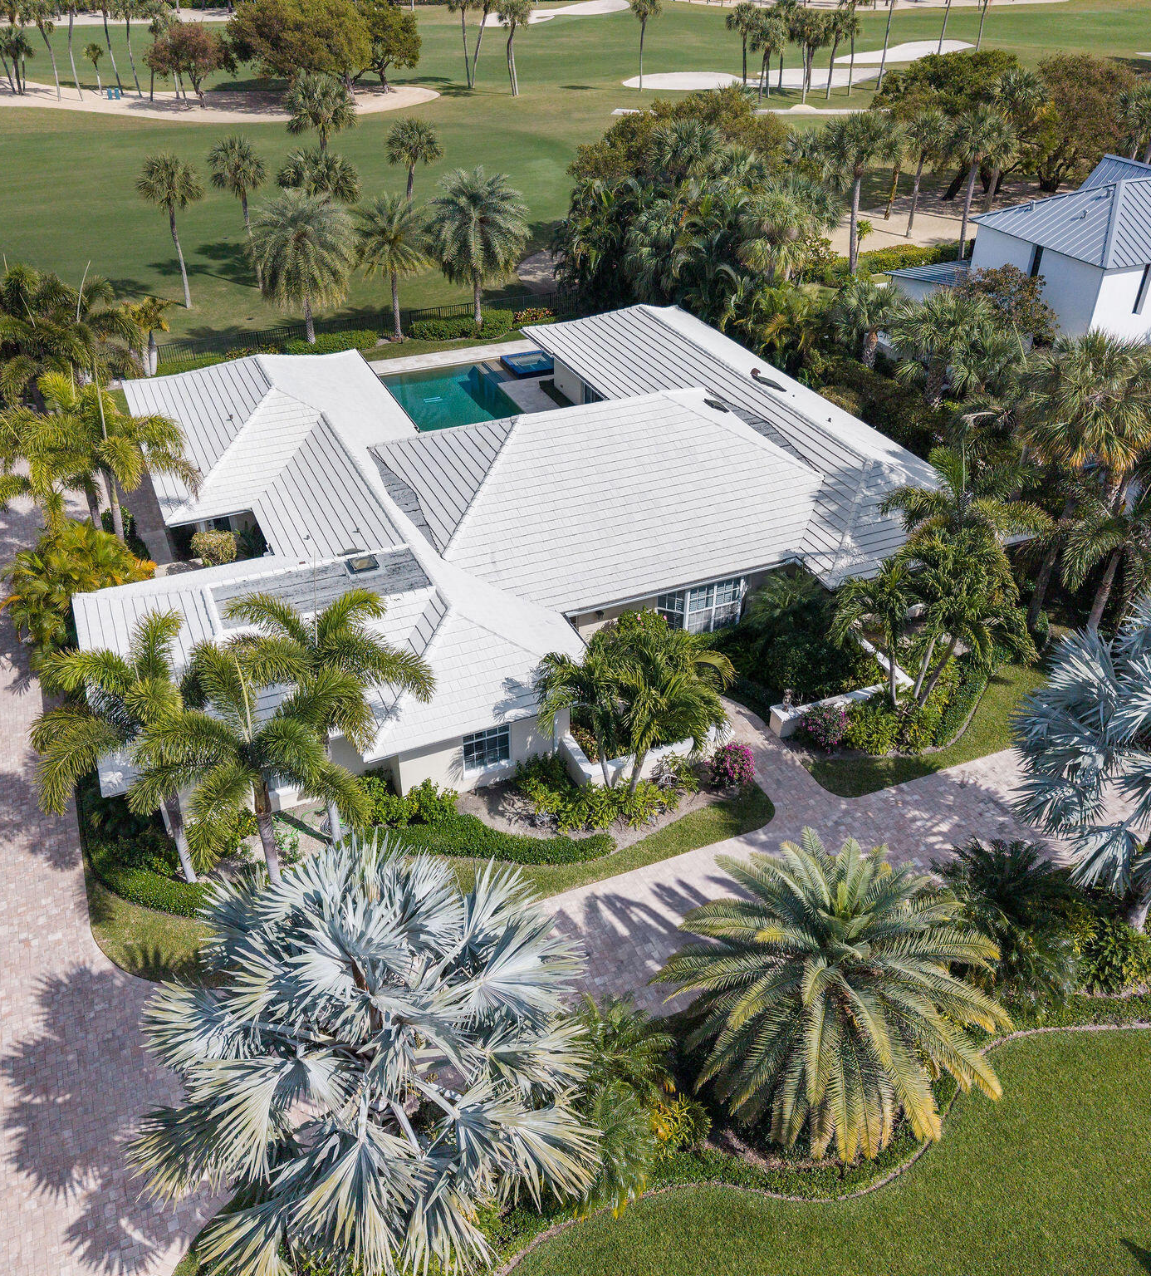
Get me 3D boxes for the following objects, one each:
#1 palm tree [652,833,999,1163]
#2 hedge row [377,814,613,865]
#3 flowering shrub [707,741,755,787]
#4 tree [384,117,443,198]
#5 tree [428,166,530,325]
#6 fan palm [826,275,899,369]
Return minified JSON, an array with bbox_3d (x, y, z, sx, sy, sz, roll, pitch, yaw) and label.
[{"bbox_3d":[4.811,6.770,22.619,6.460,5.150,6.460,0,34,0],"label":"palm tree"},{"bbox_3d":[-1.960,4.909,28.629,5.800,0.500,1.350,0,33,0],"label":"hedge row"},{"bbox_3d":[4.044,3.304,30.543,1.200,1.120,1.150,0,33,0],"label":"flowering shrub"},{"bbox_3d":[-9.523,-26.492,69.914,3.330,7.980,3.330,-14,36,-19],"label":"tree"},{"bbox_3d":[-5.057,-19.958,60.292,5.250,7.770,5.250,0,34,0],"label":"tree"},{"bbox_3d":[13.401,-14.761,55.373,3.380,4.300,3.380,8,34,12],"label":"fan palm"}]

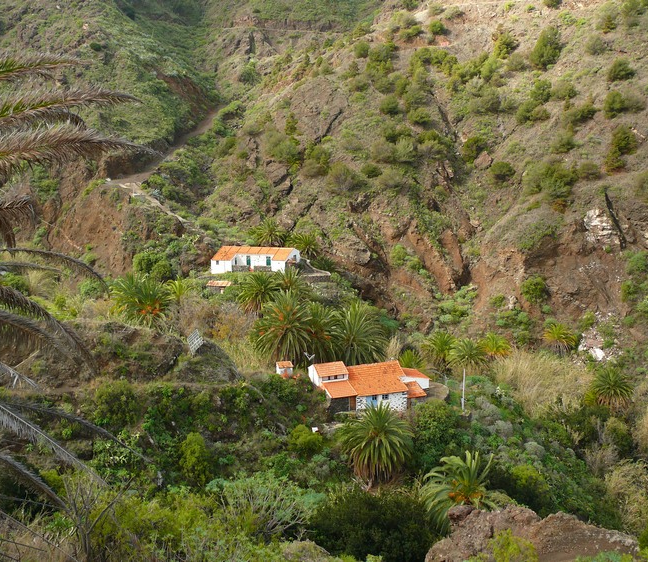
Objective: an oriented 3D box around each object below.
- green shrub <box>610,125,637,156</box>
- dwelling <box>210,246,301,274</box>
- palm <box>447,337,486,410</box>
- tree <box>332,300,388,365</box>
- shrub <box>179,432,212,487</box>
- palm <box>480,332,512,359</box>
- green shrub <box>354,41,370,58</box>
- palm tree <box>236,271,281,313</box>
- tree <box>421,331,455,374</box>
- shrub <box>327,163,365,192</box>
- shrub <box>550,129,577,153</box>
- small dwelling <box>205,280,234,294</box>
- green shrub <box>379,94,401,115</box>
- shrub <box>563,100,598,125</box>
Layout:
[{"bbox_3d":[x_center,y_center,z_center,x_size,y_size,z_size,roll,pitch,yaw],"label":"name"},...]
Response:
[{"bbox_3d":[59.180,-27.870,149.300,5.120,5.810,4.860,5,14,21],"label":"green shrub"},{"bbox_3d":[-13.130,-4.030,145.350,15.200,4.200,7.300,4,14,15],"label":"dwelling"},{"bbox_3d":[17.410,11.410,92.000,4.800,9.000,4.800,3,13,11],"label":"palm"},{"bbox_3d":[5.248,7.548,109.000,7.700,9.000,7.600,0,13,0],"label":"tree"},{"bbox_3d":[-13.221,18.366,78.000,3.300,5.300,3.200,0,13,0],"label":"shrub"},{"bbox_3d":[28.957,10.975,128.000,5.900,4.800,5.900,3,12,12],"label":"palm"},{"bbox_3d":[10.981,-67.792,222.000,4.700,5.100,4.700,0,13,0],"label":"green shrub"},{"bbox_3d":[-10.627,1.866,123.000,7.400,6.900,7.300,0,13,0],"label":"palm tree"},{"bbox_3d":[19.030,11.720,126.000,5.480,6.600,5.480,0,12,0],"label":"tree"},{"bbox_3d":[5.000,-22.990,168.360,8.440,6.590,8.020,0,14,2],"label":"shrub"},{"bbox_3d":[50.547,-29.653,160.000,5.800,4.900,5.400,4,12,17],"label":"shrub"},{"bbox_3d":[-19.023,1.274,138.000,4.500,2.100,2.600,1,12,4],"label":"small dwelling"},{"bbox_3d":[17.720,-47.030,202.000,5.690,5.170,5.400,0,12,0],"label":"green shrub"},{"bbox_3d":[55.150,-36.229,163.000,7.200,5.000,6.200,4,12,18],"label":"shrub"}]

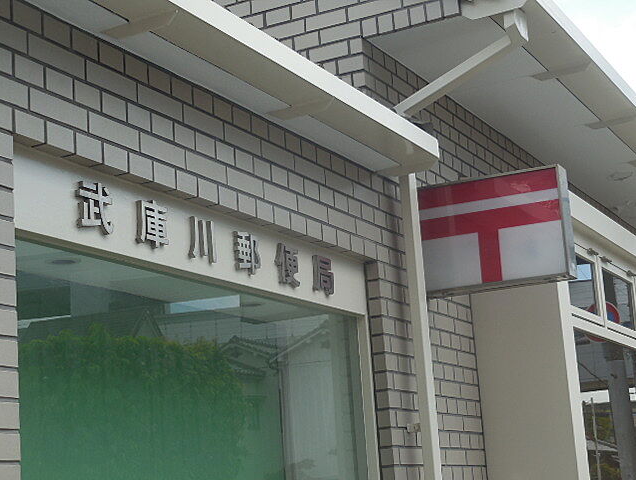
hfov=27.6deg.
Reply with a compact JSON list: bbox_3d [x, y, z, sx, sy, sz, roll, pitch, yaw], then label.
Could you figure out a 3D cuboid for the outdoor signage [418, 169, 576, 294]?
[{"bbox_3d":[0.691,-0.028,5.113,0.603,0.430,0.119,-9,-13,25],"label":"outdoor signage"}]

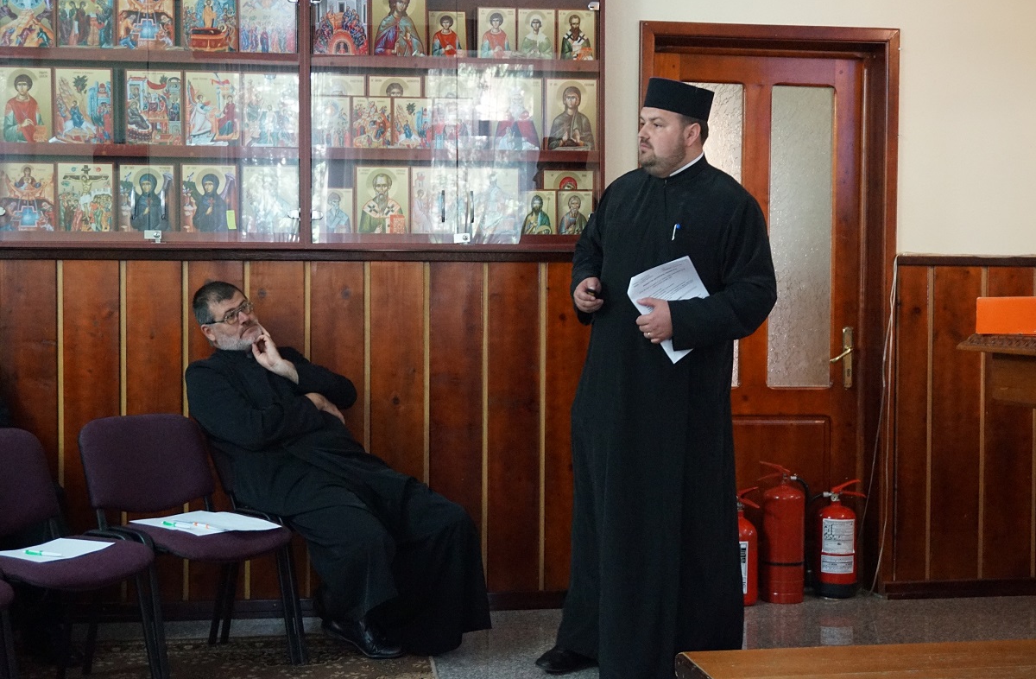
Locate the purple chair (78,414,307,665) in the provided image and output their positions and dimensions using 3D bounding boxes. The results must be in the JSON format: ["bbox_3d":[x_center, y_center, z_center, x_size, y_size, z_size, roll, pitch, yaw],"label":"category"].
[{"bbox_3d":[-1.024,0.630,4.556,0.545,0.785,0.530,2,2,39],"label":"purple chair"}]

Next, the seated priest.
[{"bbox_3d":[-0.641,0.416,5.055,0.900,1.230,0.630,2,3,34],"label":"seated priest"}]

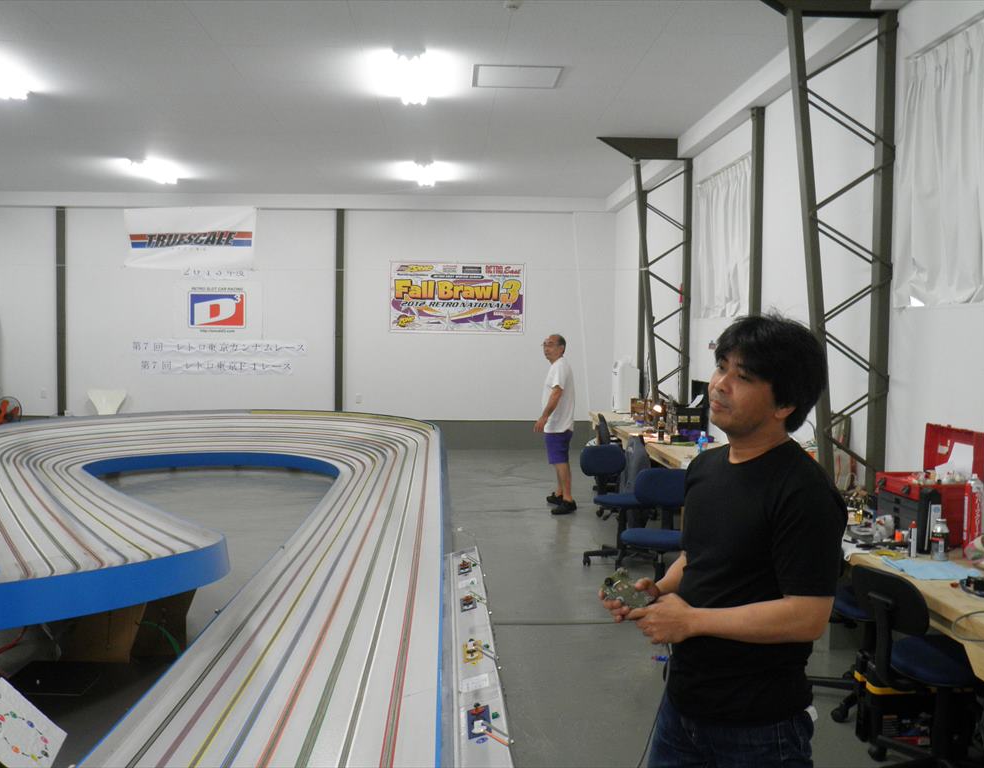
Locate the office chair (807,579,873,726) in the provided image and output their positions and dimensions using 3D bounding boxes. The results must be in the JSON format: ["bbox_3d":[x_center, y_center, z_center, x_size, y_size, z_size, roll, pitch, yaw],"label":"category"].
[{"bbox_3d":[1.600,0.973,4.332,0.570,0.810,0.550,0,3,-12],"label":"office chair"}]

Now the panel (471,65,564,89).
[{"bbox_3d":[0.180,-2.227,7.294,0.620,0.030,0.620,0,3,-3],"label":"panel"}]

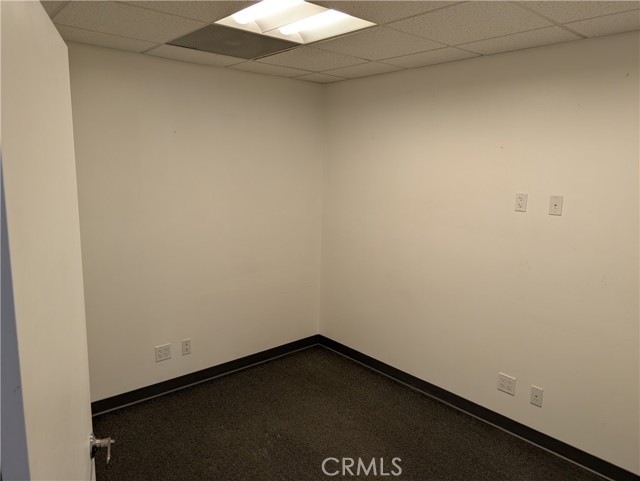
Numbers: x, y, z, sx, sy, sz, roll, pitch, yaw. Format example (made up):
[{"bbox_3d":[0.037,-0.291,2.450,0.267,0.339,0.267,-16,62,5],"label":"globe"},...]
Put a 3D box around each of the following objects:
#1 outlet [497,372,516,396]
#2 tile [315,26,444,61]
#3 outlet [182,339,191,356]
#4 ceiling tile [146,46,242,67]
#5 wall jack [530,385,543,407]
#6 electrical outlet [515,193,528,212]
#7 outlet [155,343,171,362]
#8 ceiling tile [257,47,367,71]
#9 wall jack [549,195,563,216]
[{"bbox_3d":[1.225,0.946,2.919,0.010,0.116,0.117,-8,13,-41],"label":"outlet"},{"bbox_3d":[0.328,-1.154,2.606,0.600,0.020,0.600,-8,13,-41],"label":"tile"},{"bbox_3d":[-1.021,0.824,3.412,0.071,0.116,0.010,-8,13,-41],"label":"outlet"},{"bbox_3d":[-0.818,-1.242,2.986,0.600,0.020,0.310,-8,13,-41],"label":"ceiling tile"},{"bbox_3d":[1.354,0.978,2.776,0.010,0.116,0.071,-8,13,-41],"label":"wall jack"},{"bbox_3d":[1.234,-0.233,2.724,0.010,0.116,0.071,-8,13,-41],"label":"electrical outlet"},{"bbox_3d":[-1.158,0.838,3.292,0.117,0.116,0.010,-8,13,-41],"label":"outlet"},{"bbox_3d":[-0.064,-1.239,3.044,0.600,0.020,0.600,-8,13,-41],"label":"ceiling tile"},{"bbox_3d":[1.368,-0.202,2.575,0.010,0.116,0.071,-8,13,-41],"label":"wall jack"}]

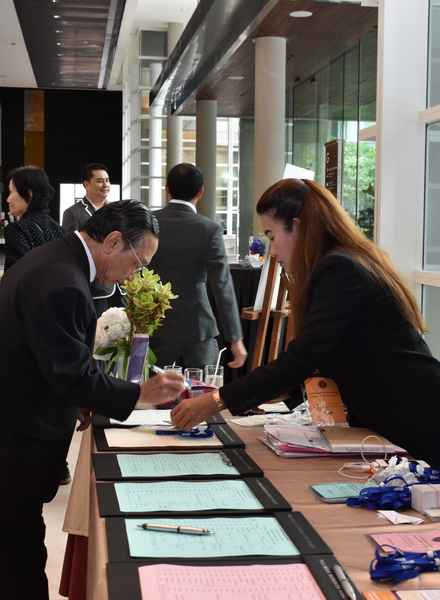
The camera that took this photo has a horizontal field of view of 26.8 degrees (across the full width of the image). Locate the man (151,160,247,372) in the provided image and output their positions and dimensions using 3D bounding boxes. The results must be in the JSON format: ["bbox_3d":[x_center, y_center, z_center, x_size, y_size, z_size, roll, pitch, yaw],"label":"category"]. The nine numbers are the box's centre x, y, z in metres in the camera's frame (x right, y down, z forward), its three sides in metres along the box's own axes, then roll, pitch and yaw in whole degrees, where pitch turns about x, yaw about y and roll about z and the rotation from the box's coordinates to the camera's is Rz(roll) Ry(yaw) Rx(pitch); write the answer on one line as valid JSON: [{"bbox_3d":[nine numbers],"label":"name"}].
[{"bbox_3d":[-0.167,0.135,4.724,0.540,1.660,0.320,1,4,9],"label":"man"}]

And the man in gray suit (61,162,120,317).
[{"bbox_3d":[-0.775,0.002,5.918,0.500,1.730,0.330,-3,6,-41],"label":"man in gray suit"}]

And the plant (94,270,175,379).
[{"bbox_3d":[-0.288,0.119,3.072,0.270,0.430,0.230,1,5,0],"label":"plant"}]

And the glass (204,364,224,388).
[{"bbox_3d":[-0.019,0.280,3.136,0.062,0.105,0.062,1,5,0],"label":"glass"}]

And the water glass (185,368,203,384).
[{"bbox_3d":[-0.091,0.282,3.157,0.062,0.095,0.062,1,5,0],"label":"water glass"}]

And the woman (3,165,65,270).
[{"bbox_3d":[-0.957,0.122,4.770,0.380,1.610,0.450,4,6,29],"label":"woman"}]

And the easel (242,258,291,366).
[{"bbox_3d":[0.348,0.198,4.629,0.680,1.560,0.580,2,5,22],"label":"easel"}]

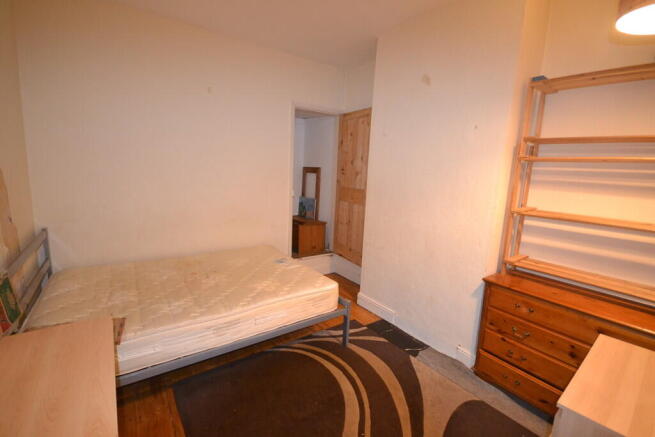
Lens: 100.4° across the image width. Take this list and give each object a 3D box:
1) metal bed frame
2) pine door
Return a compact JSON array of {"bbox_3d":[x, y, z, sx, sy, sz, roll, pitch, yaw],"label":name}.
[{"bbox_3d":[-1.065,0.595,2.300,2.113,0.936,1.433,-4,12,-34],"label":"metal bed frame"},{"bbox_3d":[0.331,-0.381,3.581,0.042,1.965,0.704,-4,12,-34],"label":"pine door"}]

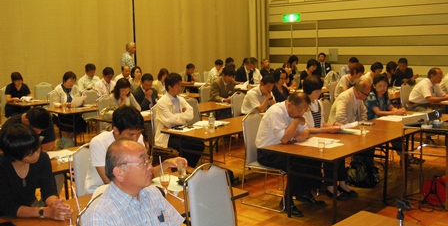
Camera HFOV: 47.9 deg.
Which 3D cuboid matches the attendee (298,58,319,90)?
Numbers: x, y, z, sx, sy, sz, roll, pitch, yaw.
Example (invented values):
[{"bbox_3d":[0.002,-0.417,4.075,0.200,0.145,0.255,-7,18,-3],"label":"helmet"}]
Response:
[{"bbox_3d":[2.068,-0.519,10.969,0.720,1.260,0.480,6,11,43],"label":"attendee"}]

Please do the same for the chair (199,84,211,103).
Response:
[{"bbox_3d":[-0.116,-0.031,8.874,0.540,0.940,0.440,7,11,44],"label":"chair"}]

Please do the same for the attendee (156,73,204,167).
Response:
[{"bbox_3d":[-0.516,0.172,6.296,0.819,1.331,0.526,7,11,44],"label":"attendee"}]

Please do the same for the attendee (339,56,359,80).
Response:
[{"bbox_3d":[2.980,-0.649,11.721,0.731,1.287,0.487,7,11,44],"label":"attendee"}]

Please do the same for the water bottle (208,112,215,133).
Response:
[{"bbox_3d":[-0.147,0.122,5.833,0.066,0.216,0.066,7,11,44],"label":"water bottle"}]

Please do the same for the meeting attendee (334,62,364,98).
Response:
[{"bbox_3d":[2.224,-0.185,8.600,0.760,1.240,0.500,7,11,44],"label":"meeting attendee"}]

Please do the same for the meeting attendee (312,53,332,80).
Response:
[{"bbox_3d":[2.541,-0.816,12.956,0.520,1.320,0.750,-2,8,-11],"label":"meeting attendee"}]

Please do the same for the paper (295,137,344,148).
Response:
[{"bbox_3d":[0.977,0.297,5.093,0.439,0.012,0.419,7,11,44],"label":"paper"}]

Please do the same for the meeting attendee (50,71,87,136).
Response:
[{"bbox_3d":[-2.578,-0.076,8.423,0.800,1.230,0.520,7,11,44],"label":"meeting attendee"}]

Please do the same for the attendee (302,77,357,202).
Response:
[{"bbox_3d":[1.127,0.245,5.602,0.741,1.311,0.487,7,11,44],"label":"attendee"}]

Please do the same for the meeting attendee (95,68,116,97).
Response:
[{"bbox_3d":[-2.211,-0.262,9.889,0.780,1.220,0.500,6,11,43],"label":"meeting attendee"}]

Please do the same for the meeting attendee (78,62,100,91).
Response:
[{"bbox_3d":[-2.564,-0.290,9.963,0.780,1.270,0.500,6,11,43],"label":"meeting attendee"}]

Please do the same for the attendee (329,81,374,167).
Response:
[{"bbox_3d":[1.521,0.219,5.837,0.820,1.200,0.520,7,11,44],"label":"attendee"}]

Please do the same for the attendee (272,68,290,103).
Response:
[{"bbox_3d":[0.951,-0.031,7.593,0.480,1.260,0.720,-8,10,-39],"label":"attendee"}]

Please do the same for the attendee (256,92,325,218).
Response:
[{"bbox_3d":[0.637,0.374,5.197,0.722,1.190,0.536,7,11,44],"label":"attendee"}]

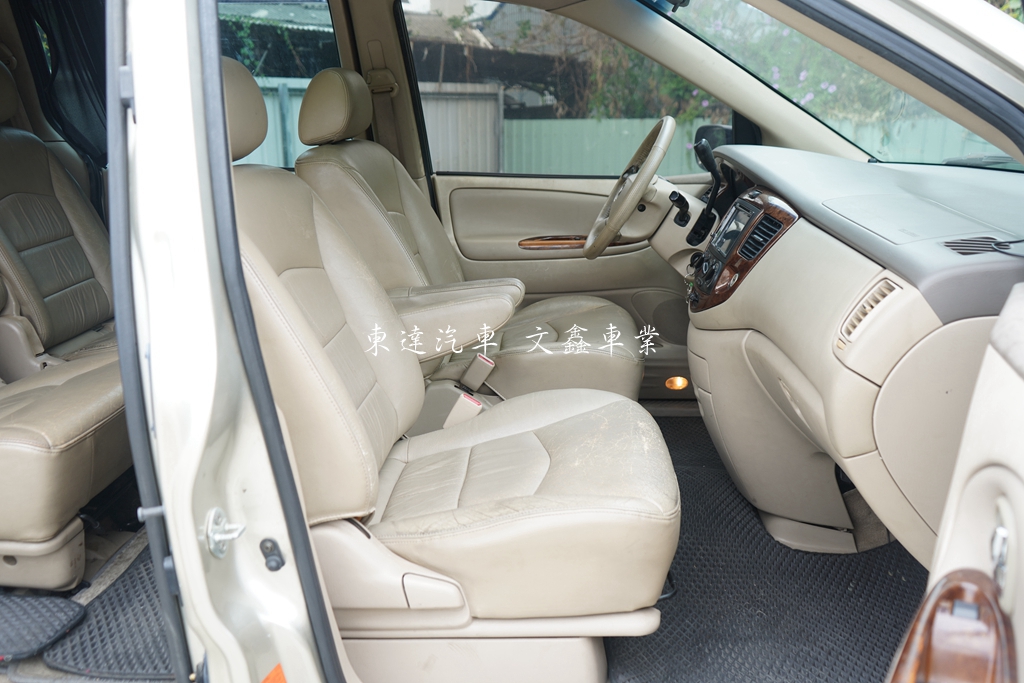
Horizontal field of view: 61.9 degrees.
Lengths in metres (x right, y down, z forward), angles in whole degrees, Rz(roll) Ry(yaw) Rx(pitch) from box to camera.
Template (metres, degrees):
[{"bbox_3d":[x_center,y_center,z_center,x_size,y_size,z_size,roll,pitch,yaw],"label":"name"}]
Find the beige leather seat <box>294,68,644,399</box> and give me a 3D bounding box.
[{"bbox_3d":[-0.086,-0.237,2.137,0.820,0.855,0.550,1,16,4],"label":"beige leather seat"}]

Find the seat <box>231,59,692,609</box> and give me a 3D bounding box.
[{"bbox_3d":[-0.129,-0.033,1.458,0.810,0.870,0.540,1,16,4],"label":"seat"}]

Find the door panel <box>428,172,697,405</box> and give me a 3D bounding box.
[{"bbox_3d":[0.218,-0.159,2.512,0.880,0.660,0.120,1,16,4],"label":"door panel"}]

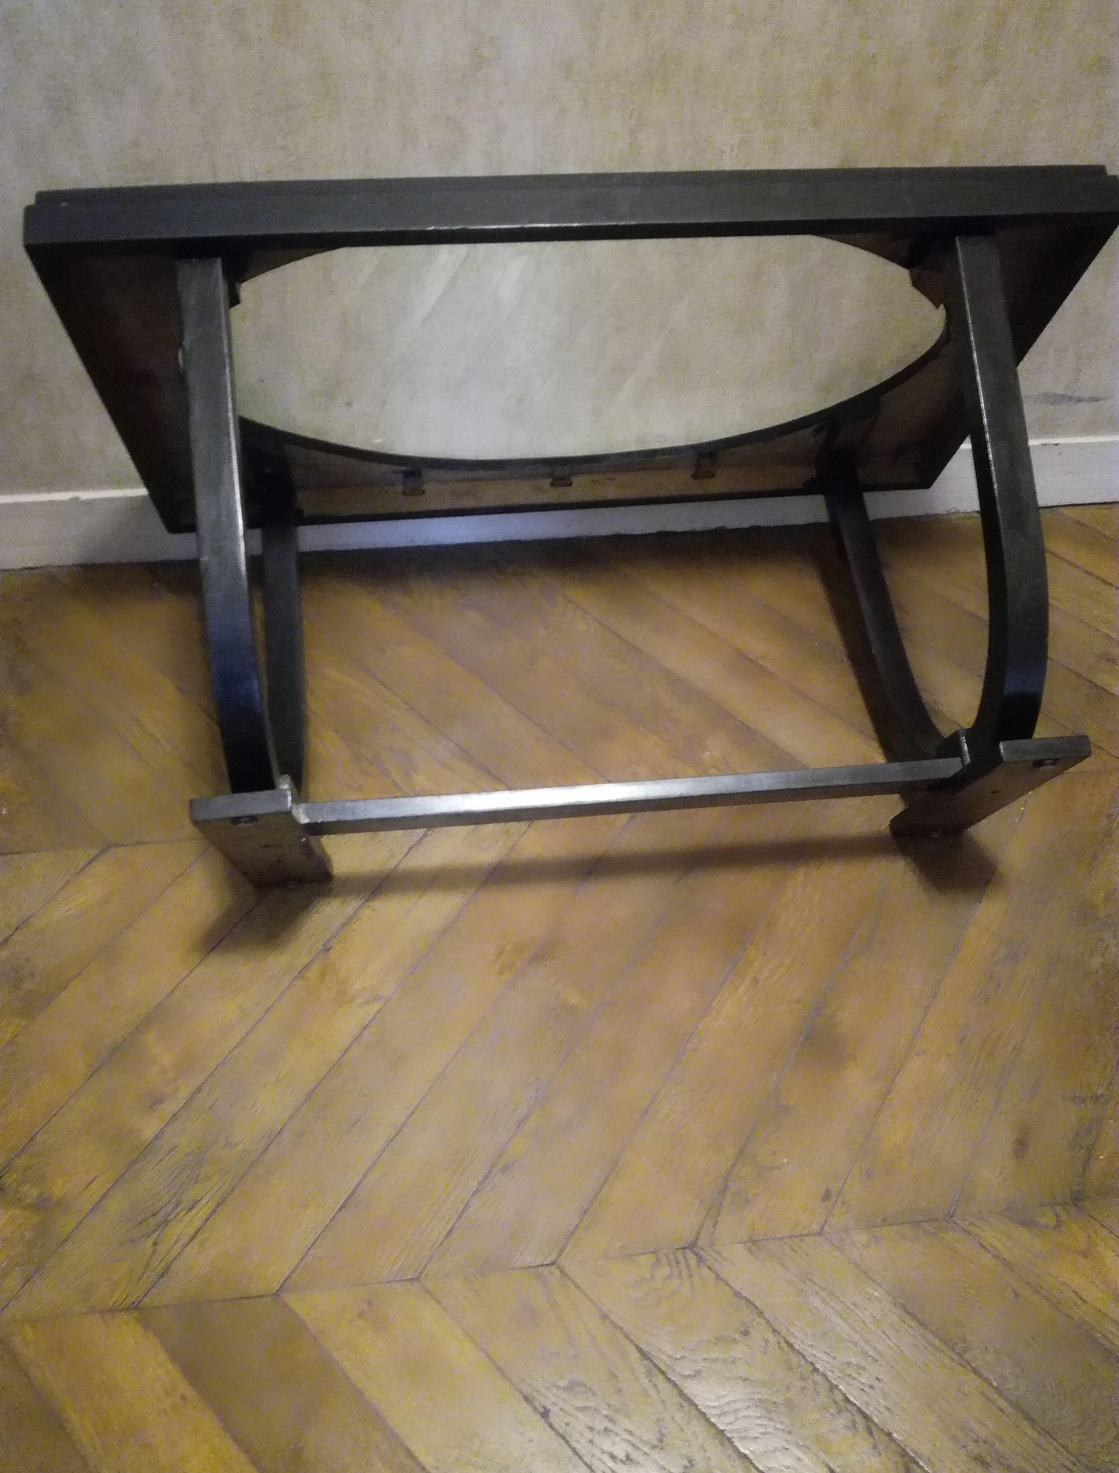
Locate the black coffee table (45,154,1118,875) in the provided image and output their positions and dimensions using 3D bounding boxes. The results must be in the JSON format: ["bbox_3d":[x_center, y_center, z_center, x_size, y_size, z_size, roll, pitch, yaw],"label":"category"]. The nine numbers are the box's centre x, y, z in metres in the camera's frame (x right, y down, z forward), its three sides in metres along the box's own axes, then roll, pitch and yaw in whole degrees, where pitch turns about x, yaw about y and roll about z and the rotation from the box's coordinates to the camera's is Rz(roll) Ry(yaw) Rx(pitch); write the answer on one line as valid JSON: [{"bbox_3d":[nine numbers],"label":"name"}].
[{"bbox_3d":[0.047,-0.169,1.231,1.020,0.506,0.550,-4,71,-6],"label":"black coffee table"}]

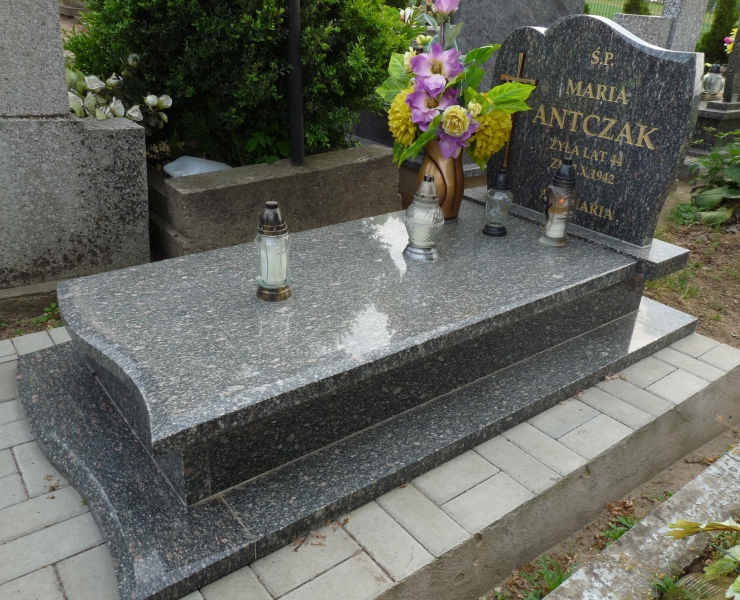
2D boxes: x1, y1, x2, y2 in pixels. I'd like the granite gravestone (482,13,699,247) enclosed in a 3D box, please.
[{"bbox_3d":[0.696,-0.592,2.097,0.060,0.665,0.735,-17,31,-34],"label":"granite gravestone"}]

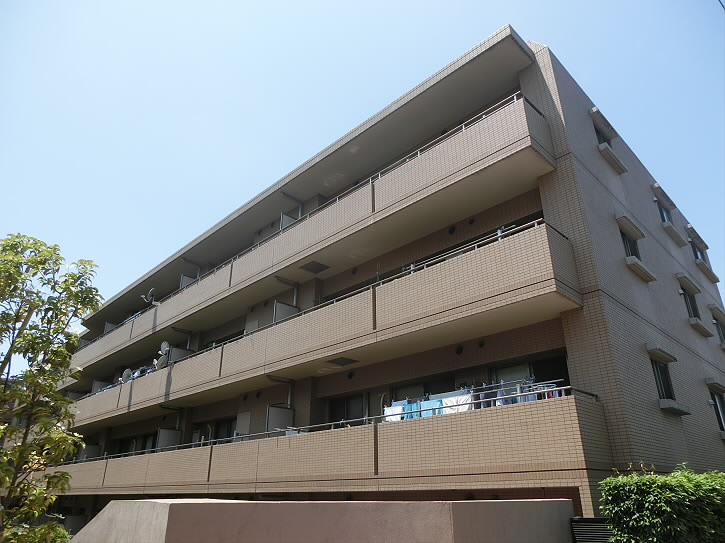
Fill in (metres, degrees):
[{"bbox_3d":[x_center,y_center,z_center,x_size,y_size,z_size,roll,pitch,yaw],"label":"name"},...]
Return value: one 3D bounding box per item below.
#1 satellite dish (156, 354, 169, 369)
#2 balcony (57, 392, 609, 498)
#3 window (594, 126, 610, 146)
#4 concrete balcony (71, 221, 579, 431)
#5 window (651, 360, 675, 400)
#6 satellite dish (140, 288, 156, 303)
[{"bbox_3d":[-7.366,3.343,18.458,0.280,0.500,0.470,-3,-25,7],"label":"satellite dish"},{"bbox_3d":[-5.307,6.188,15.488,1.130,1.290,24.930,23,-33,-40],"label":"balcony"},{"bbox_3d":[5.810,-3.144,12.168,1.120,0.920,0.150,23,-33,-40],"label":"window"},{"bbox_3d":[-5.302,3.573,16.694,1.130,1.290,24.930,23,-33,-40],"label":"concrete balcony"},{"bbox_3d":[5.771,2.107,9.717,1.120,0.910,0.150,23,-33,-40],"label":"window"},{"bbox_3d":[-8.621,0.969,20.287,0.420,0.550,0.470,-3,-25,7],"label":"satellite dish"}]

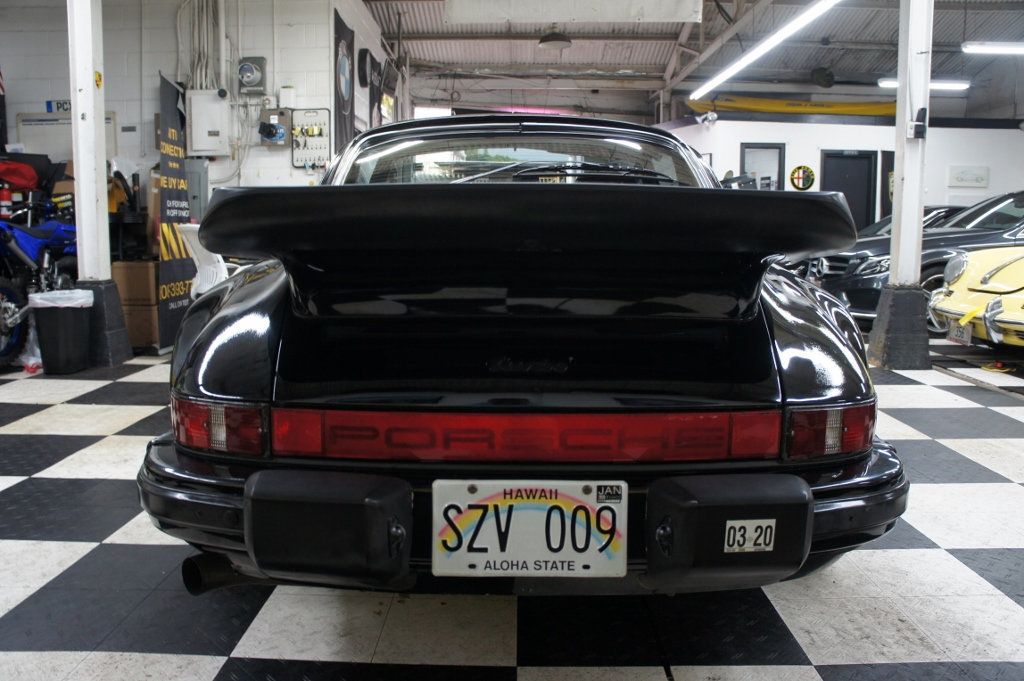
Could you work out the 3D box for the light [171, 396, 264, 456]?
[{"bbox_3d":[-0.556,0.150,1.464,0.253,0.095,0.097,2,8,15],"label":"light"}]

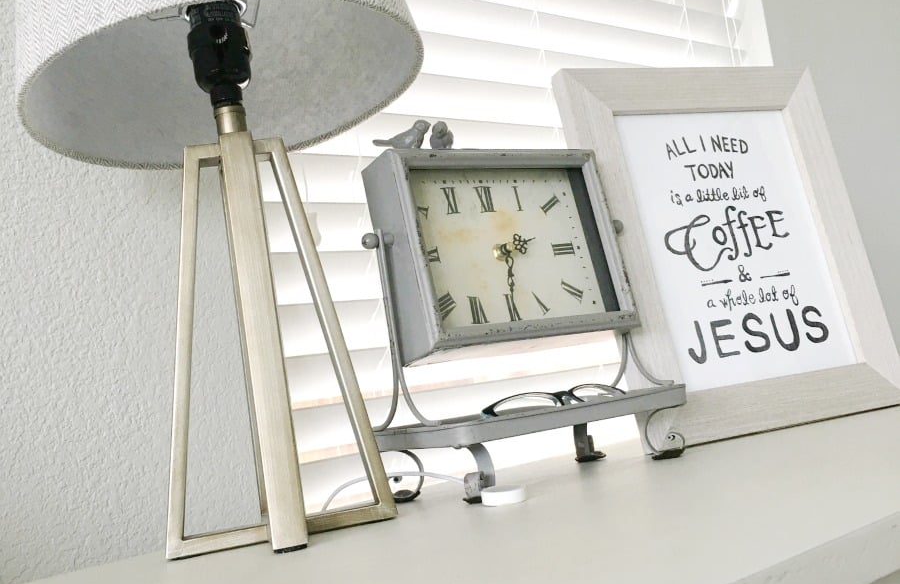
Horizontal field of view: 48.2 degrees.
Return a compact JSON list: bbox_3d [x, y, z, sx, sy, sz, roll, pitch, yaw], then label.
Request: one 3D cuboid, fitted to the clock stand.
[{"bbox_3d":[0.054,0.044,0.775,0.256,0.197,0.126,-5,-7,-34],"label":"clock stand"}]

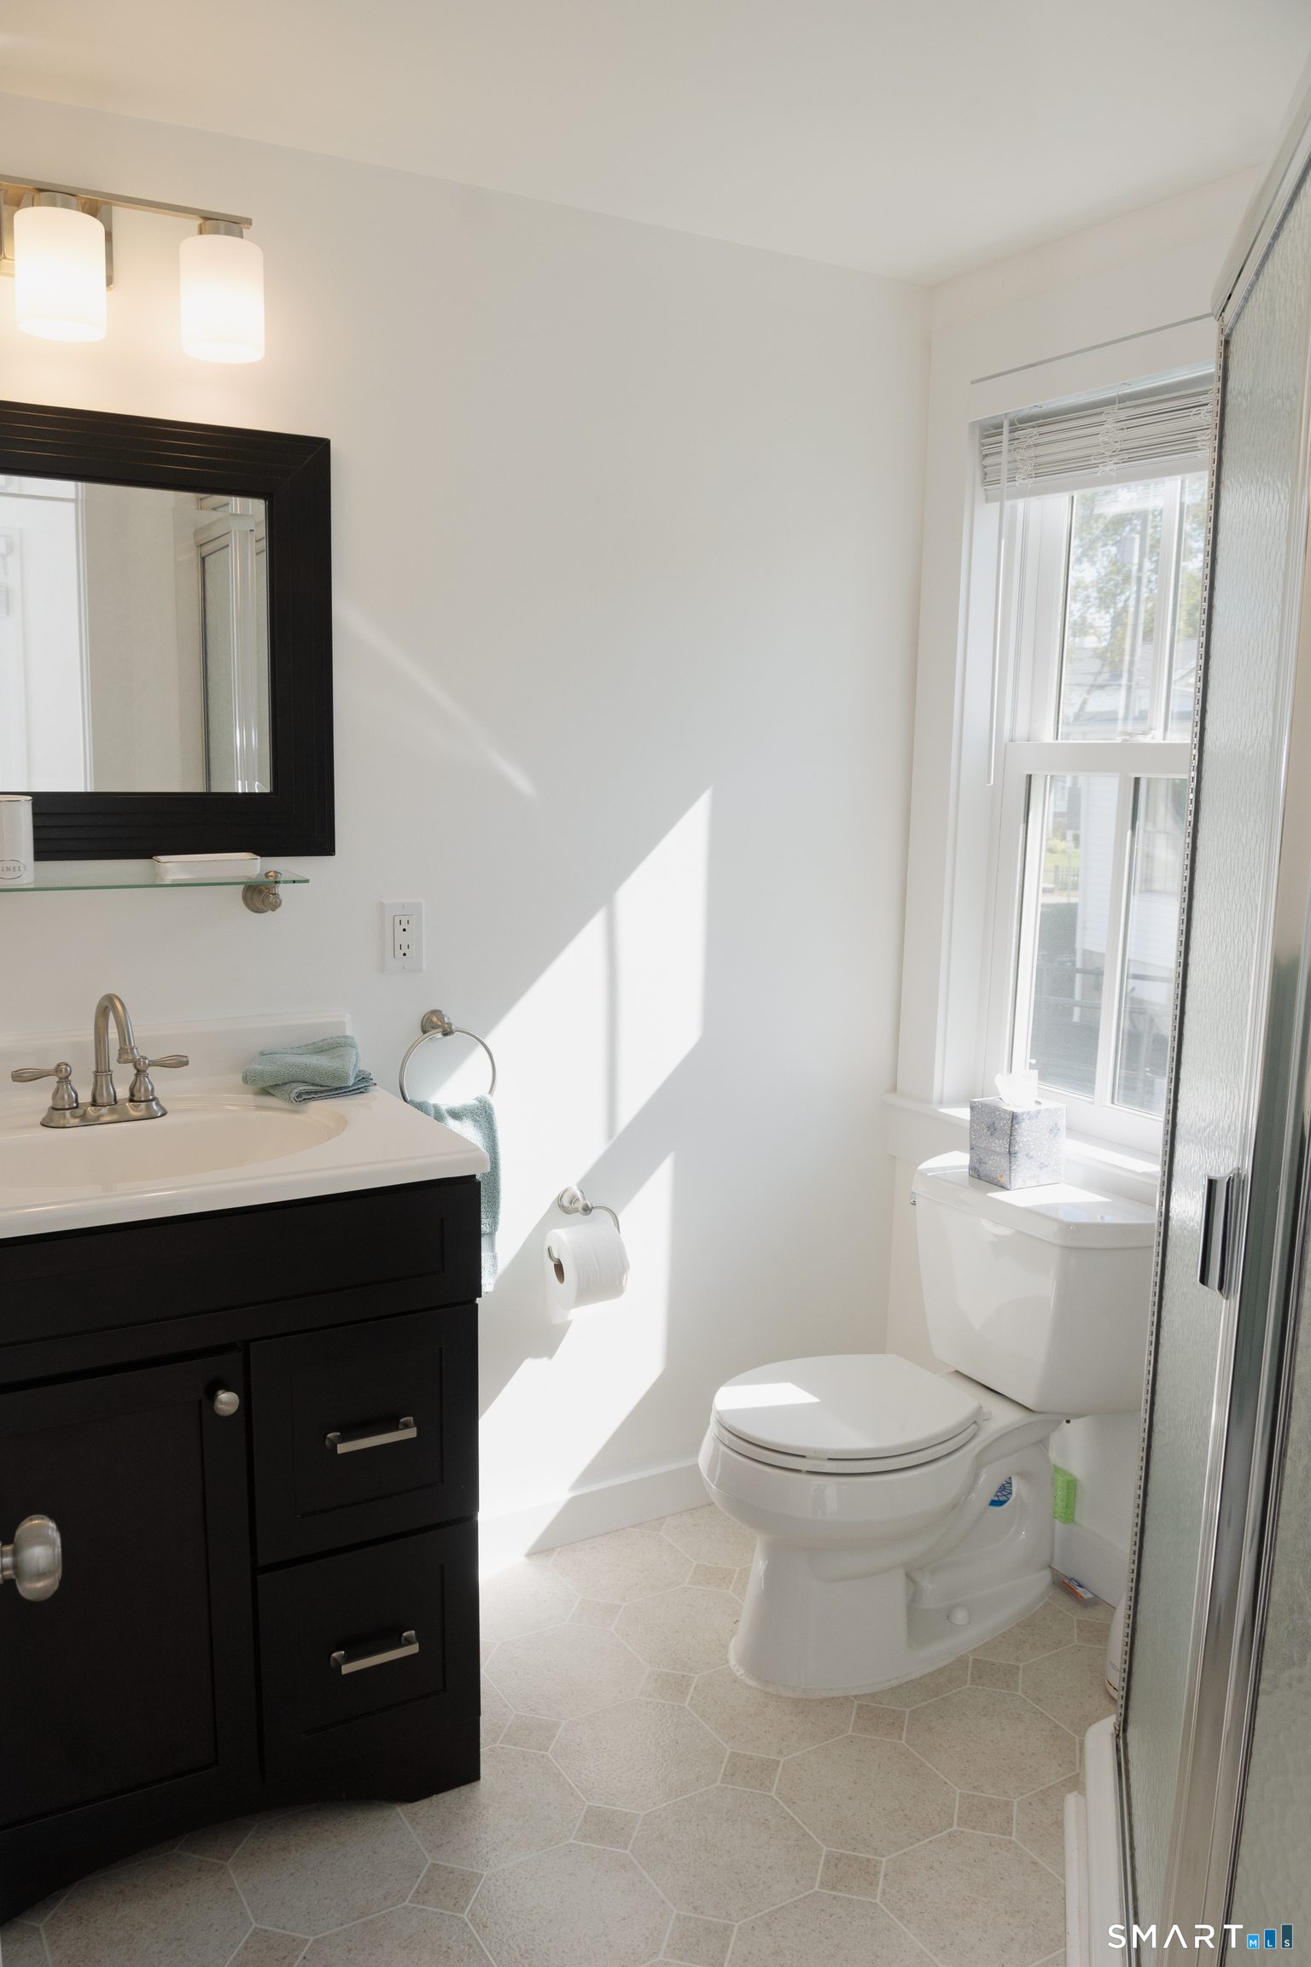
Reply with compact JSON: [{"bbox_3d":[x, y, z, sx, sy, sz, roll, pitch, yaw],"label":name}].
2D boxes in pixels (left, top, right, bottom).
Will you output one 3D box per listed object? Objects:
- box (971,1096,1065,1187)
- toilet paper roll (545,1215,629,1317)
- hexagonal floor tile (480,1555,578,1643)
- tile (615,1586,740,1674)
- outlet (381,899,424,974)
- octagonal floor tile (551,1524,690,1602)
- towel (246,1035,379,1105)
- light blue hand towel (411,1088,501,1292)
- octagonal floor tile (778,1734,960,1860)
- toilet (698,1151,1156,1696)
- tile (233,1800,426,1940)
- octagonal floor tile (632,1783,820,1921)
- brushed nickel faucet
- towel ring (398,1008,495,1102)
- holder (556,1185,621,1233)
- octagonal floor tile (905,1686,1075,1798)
[{"bbox_3d":[0.608,0.268,2.505,0.105,0.131,0.105,-4,9,-31],"label":"box"},{"bbox_3d":[-0.118,0.488,2.551,0.100,0.134,0.134,-3,9,-28],"label":"toilet paper roll"},{"bbox_3d":[-0.251,1.045,2.497,0.225,0.010,0.225,-4,9,-30],"label":"hexagonal floor tile"},{"bbox_3d":[0.060,1.060,2.416,0.225,0.010,0.225,-4,9,-30],"label":"tile"},{"bbox_3d":[-0.406,-0.075,2.386,0.070,0.115,0.008,-4,9,-31],"label":"outlet"},{"bbox_3d":[-0.054,1.032,2.611,0.225,0.010,0.225,-4,9,-30],"label":"octagonal floor tile"},{"bbox_3d":[-0.526,0.136,2.267,0.190,0.070,0.135,-3,9,-28],"label":"towel"},{"bbox_3d":[-0.341,0.352,2.446,0.165,0.345,0.075,-3,9,-28],"label":"light blue hand towel"},{"bbox_3d":[0.293,1.129,2.052,0.231,0.010,0.228,-4,9,-30],"label":"octagonal floor tile"},{"bbox_3d":[0.392,0.711,2.401,0.735,0.725,0.455,-4,9,-31],"label":"toilet"},{"bbox_3d":[-0.419,1.140,1.896,0.231,0.010,0.228,-4,9,-30],"label":"tile"},{"bbox_3d":[0.093,1.129,1.913,0.225,0.010,0.225,-4,9,-30],"label":"octagonal floor tile"},{"bbox_3d":[-0.756,0.095,2.032,0.235,0.162,0.135,-4,9,-31],"label":"brushed nickel faucet"},{"bbox_3d":[-0.344,0.139,2.424,0.166,0.189,0.066,-4,9,-31],"label":"towel ring"},{"bbox_3d":[-0.136,0.419,2.580,0.146,0.117,0.086,-4,9,-31],"label":"holder"},{"bbox_3d":[0.486,1.103,2.141,0.225,0.010,0.225,-4,9,-30],"label":"octagonal floor tile"}]

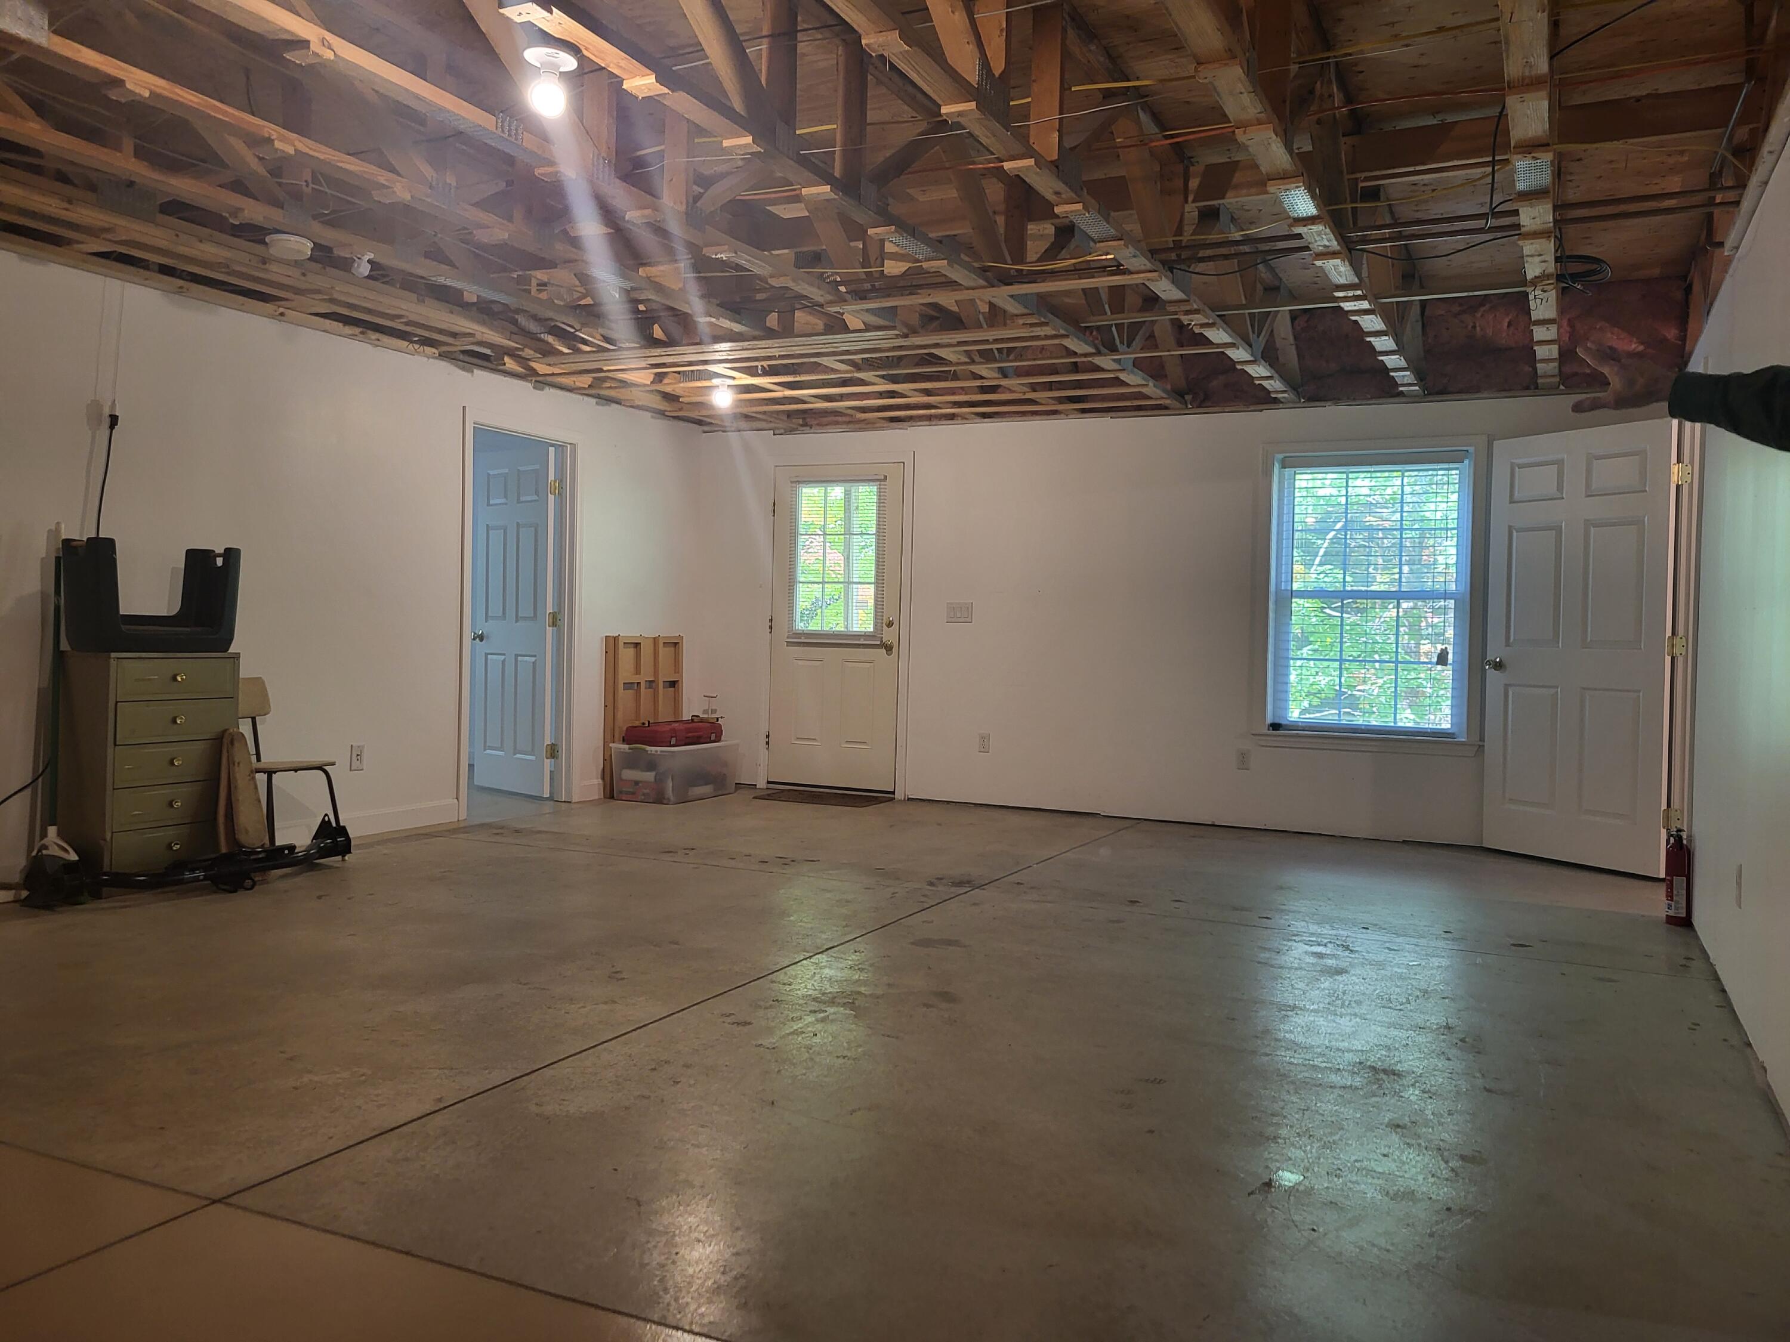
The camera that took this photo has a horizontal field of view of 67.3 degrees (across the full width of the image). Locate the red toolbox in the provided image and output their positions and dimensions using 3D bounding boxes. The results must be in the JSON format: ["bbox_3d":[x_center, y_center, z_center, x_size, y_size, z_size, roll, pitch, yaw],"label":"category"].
[{"bbox_3d":[-1.330,0.376,8.138,0.350,0.118,0.510,2,1,26],"label":"red toolbox"}]

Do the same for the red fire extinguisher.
[{"bbox_3d":[2.897,0.754,4.972,0.095,0.360,0.088,1,1,-27],"label":"red fire extinguisher"}]

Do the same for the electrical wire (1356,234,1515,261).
[{"bbox_3d":[1.811,-1.414,4.507,0.500,0.055,0.035,2,1,26],"label":"electrical wire"}]

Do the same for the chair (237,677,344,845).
[{"bbox_3d":[-2.626,0.415,5.655,0.430,0.770,0.400,2,1,23],"label":"chair"}]

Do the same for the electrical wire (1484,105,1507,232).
[{"bbox_3d":[1.633,-1.369,3.659,0.050,0.310,0.060,2,1,26],"label":"electrical wire"}]

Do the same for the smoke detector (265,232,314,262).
[{"bbox_3d":[-2.045,-1.431,4.542,0.147,0.050,0.147,2,1,26],"label":"smoke detector"}]

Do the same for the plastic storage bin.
[{"bbox_3d":[-1.321,0.602,8.170,0.460,0.336,0.740,2,1,26],"label":"plastic storage bin"}]

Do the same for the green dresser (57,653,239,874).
[{"bbox_3d":[-2.835,0.367,5.128,0.290,0.880,0.540,2,1,26],"label":"green dresser"}]

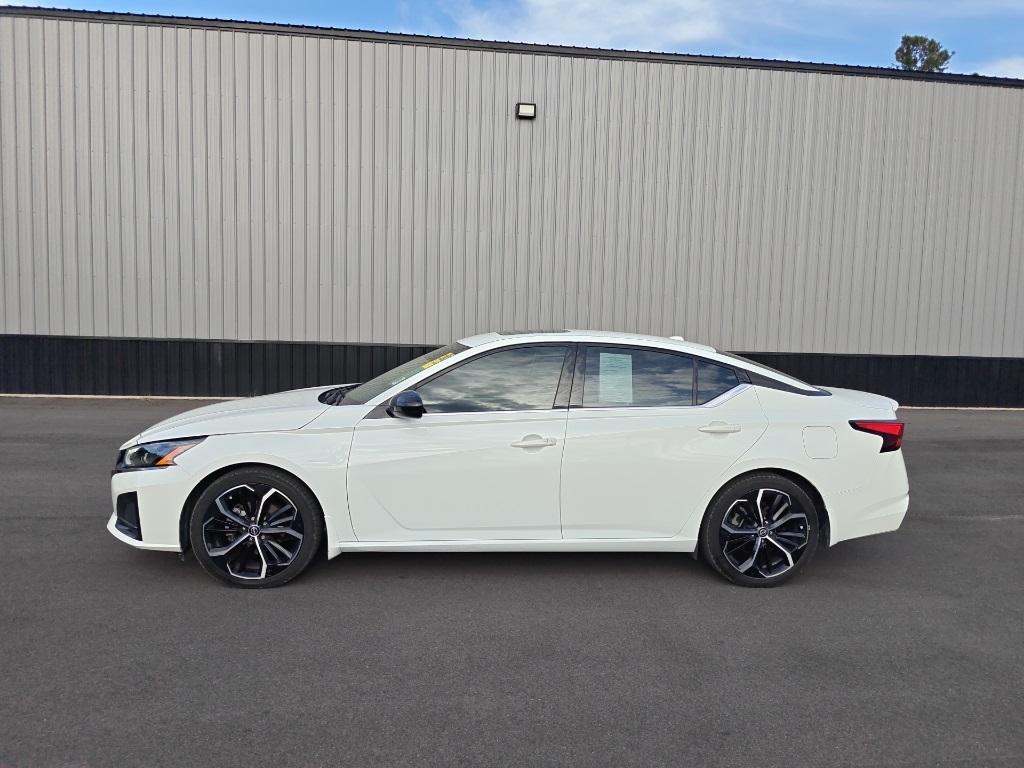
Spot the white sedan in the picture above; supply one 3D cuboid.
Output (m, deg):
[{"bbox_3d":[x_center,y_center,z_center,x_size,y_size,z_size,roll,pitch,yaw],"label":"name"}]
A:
[{"bbox_3d":[0.034,0.352,4.618,4.900,1.440,1.890,1,4,-4],"label":"white sedan"}]

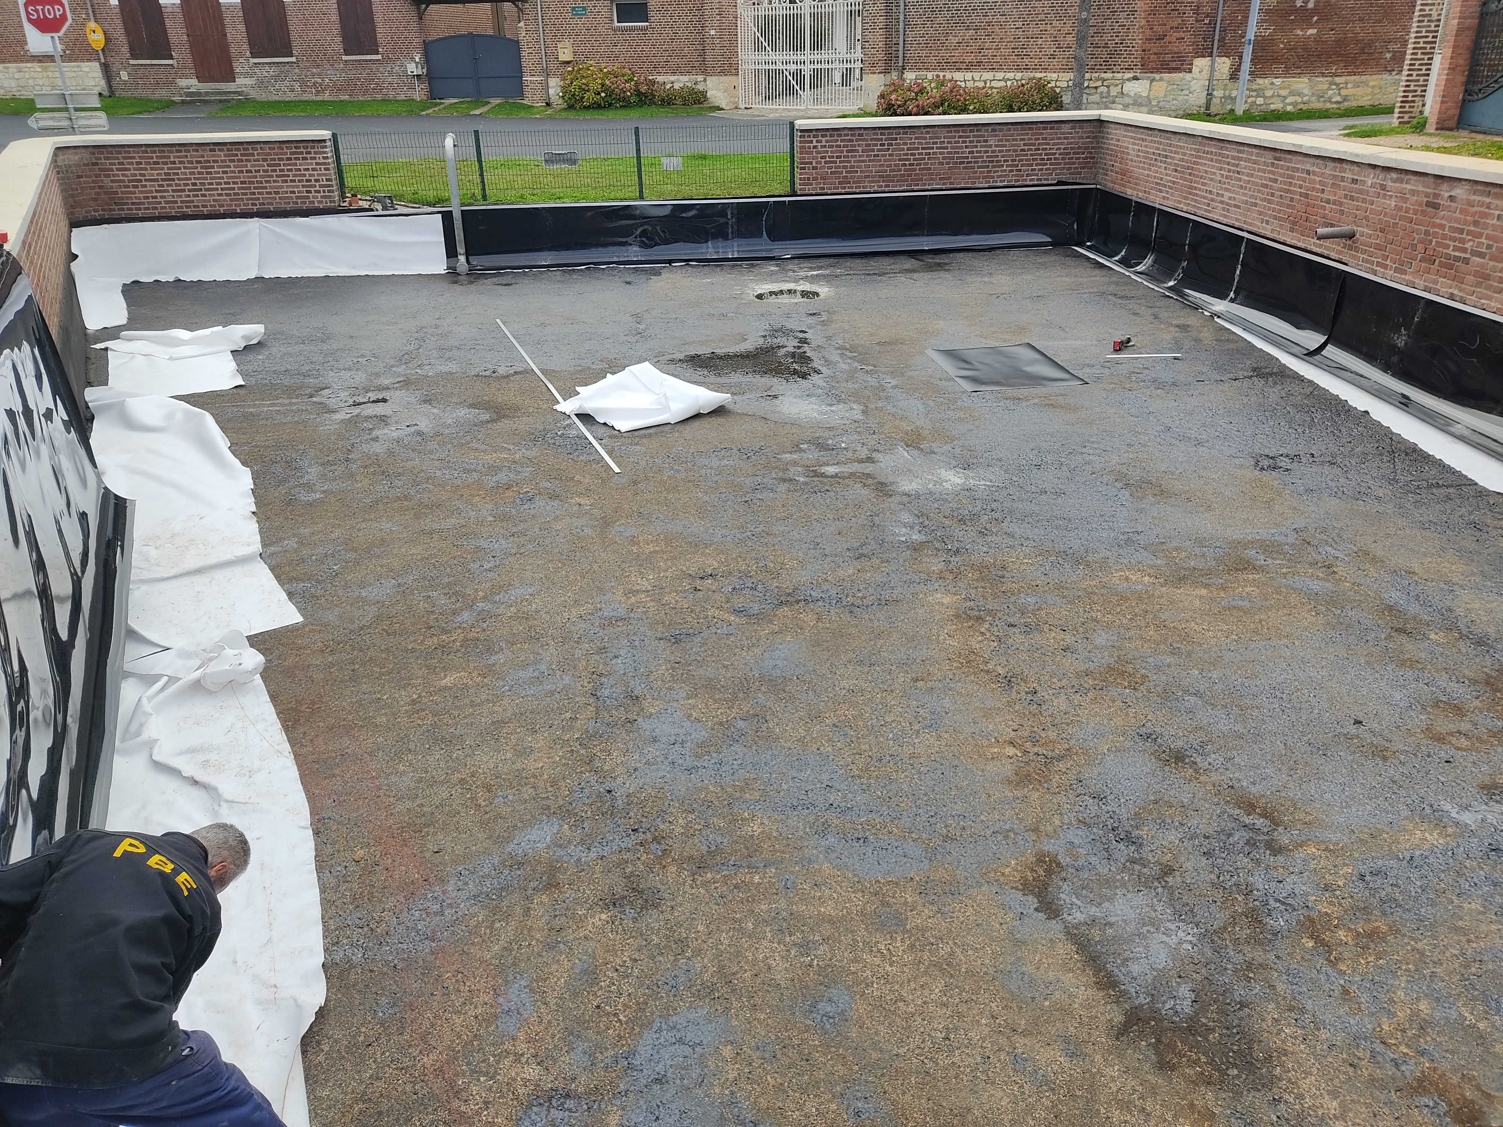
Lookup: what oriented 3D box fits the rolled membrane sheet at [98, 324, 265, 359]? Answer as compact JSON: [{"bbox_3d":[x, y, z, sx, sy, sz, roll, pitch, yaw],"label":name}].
[{"bbox_3d":[-6.406,-2.477,12.562,1.750,0.190,0.680,-4,24,-6],"label":"rolled membrane sheet"}]

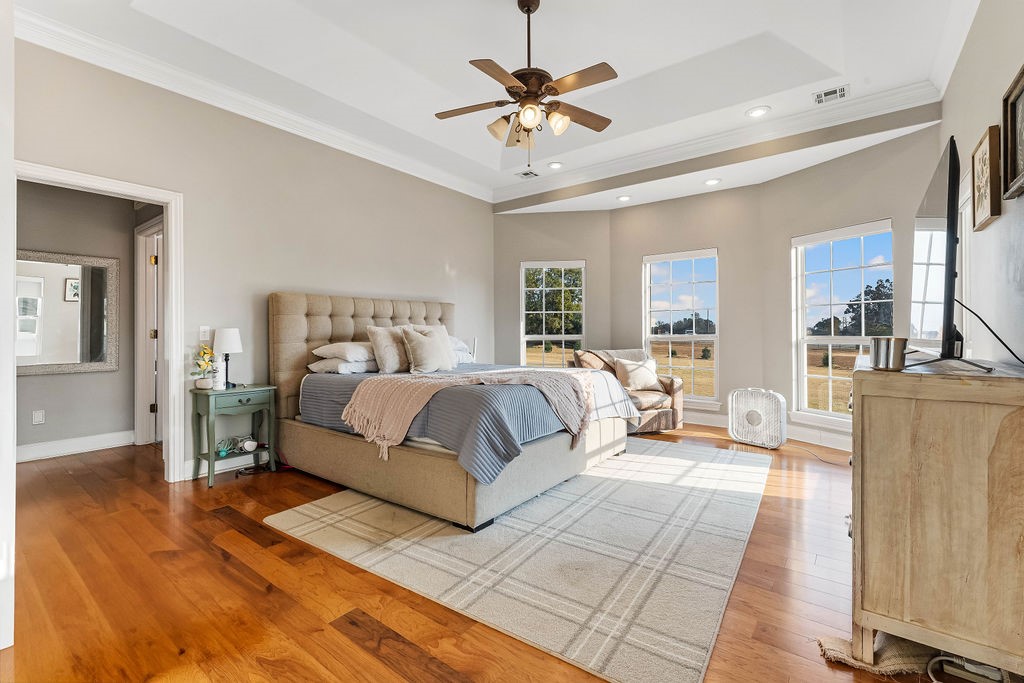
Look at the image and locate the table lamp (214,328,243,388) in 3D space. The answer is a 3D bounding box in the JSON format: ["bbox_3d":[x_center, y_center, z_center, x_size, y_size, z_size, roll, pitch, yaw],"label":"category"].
[{"bbox_3d":[-2.197,0.139,3.318,0.187,0.483,0.187,1,1,40],"label":"table lamp"}]

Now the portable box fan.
[{"bbox_3d":[2.405,0.744,4.231,0.115,0.535,0.520,-1,1,-31],"label":"portable box fan"}]

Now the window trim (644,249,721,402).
[{"bbox_3d":[2.046,-0.212,5.223,0.885,1.745,0.120,0,1,34],"label":"window trim"}]

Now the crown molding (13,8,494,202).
[{"bbox_3d":[-1.593,-1.935,4.167,0.110,0.130,4.369,1,1,40],"label":"crown molding"}]

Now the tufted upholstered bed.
[{"bbox_3d":[-0.500,0.301,3.797,2.310,1.455,2.090,1,1,38],"label":"tufted upholstered bed"}]

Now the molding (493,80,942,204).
[{"bbox_3d":[1.523,-1.956,4.557,4.400,0.136,0.110,0,1,36],"label":"molding"}]

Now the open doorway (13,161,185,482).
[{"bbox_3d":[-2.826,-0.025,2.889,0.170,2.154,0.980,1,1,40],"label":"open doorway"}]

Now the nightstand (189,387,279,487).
[{"bbox_3d":[-2.151,0.711,3.318,0.350,0.660,0.490,1,1,40],"label":"nightstand"}]

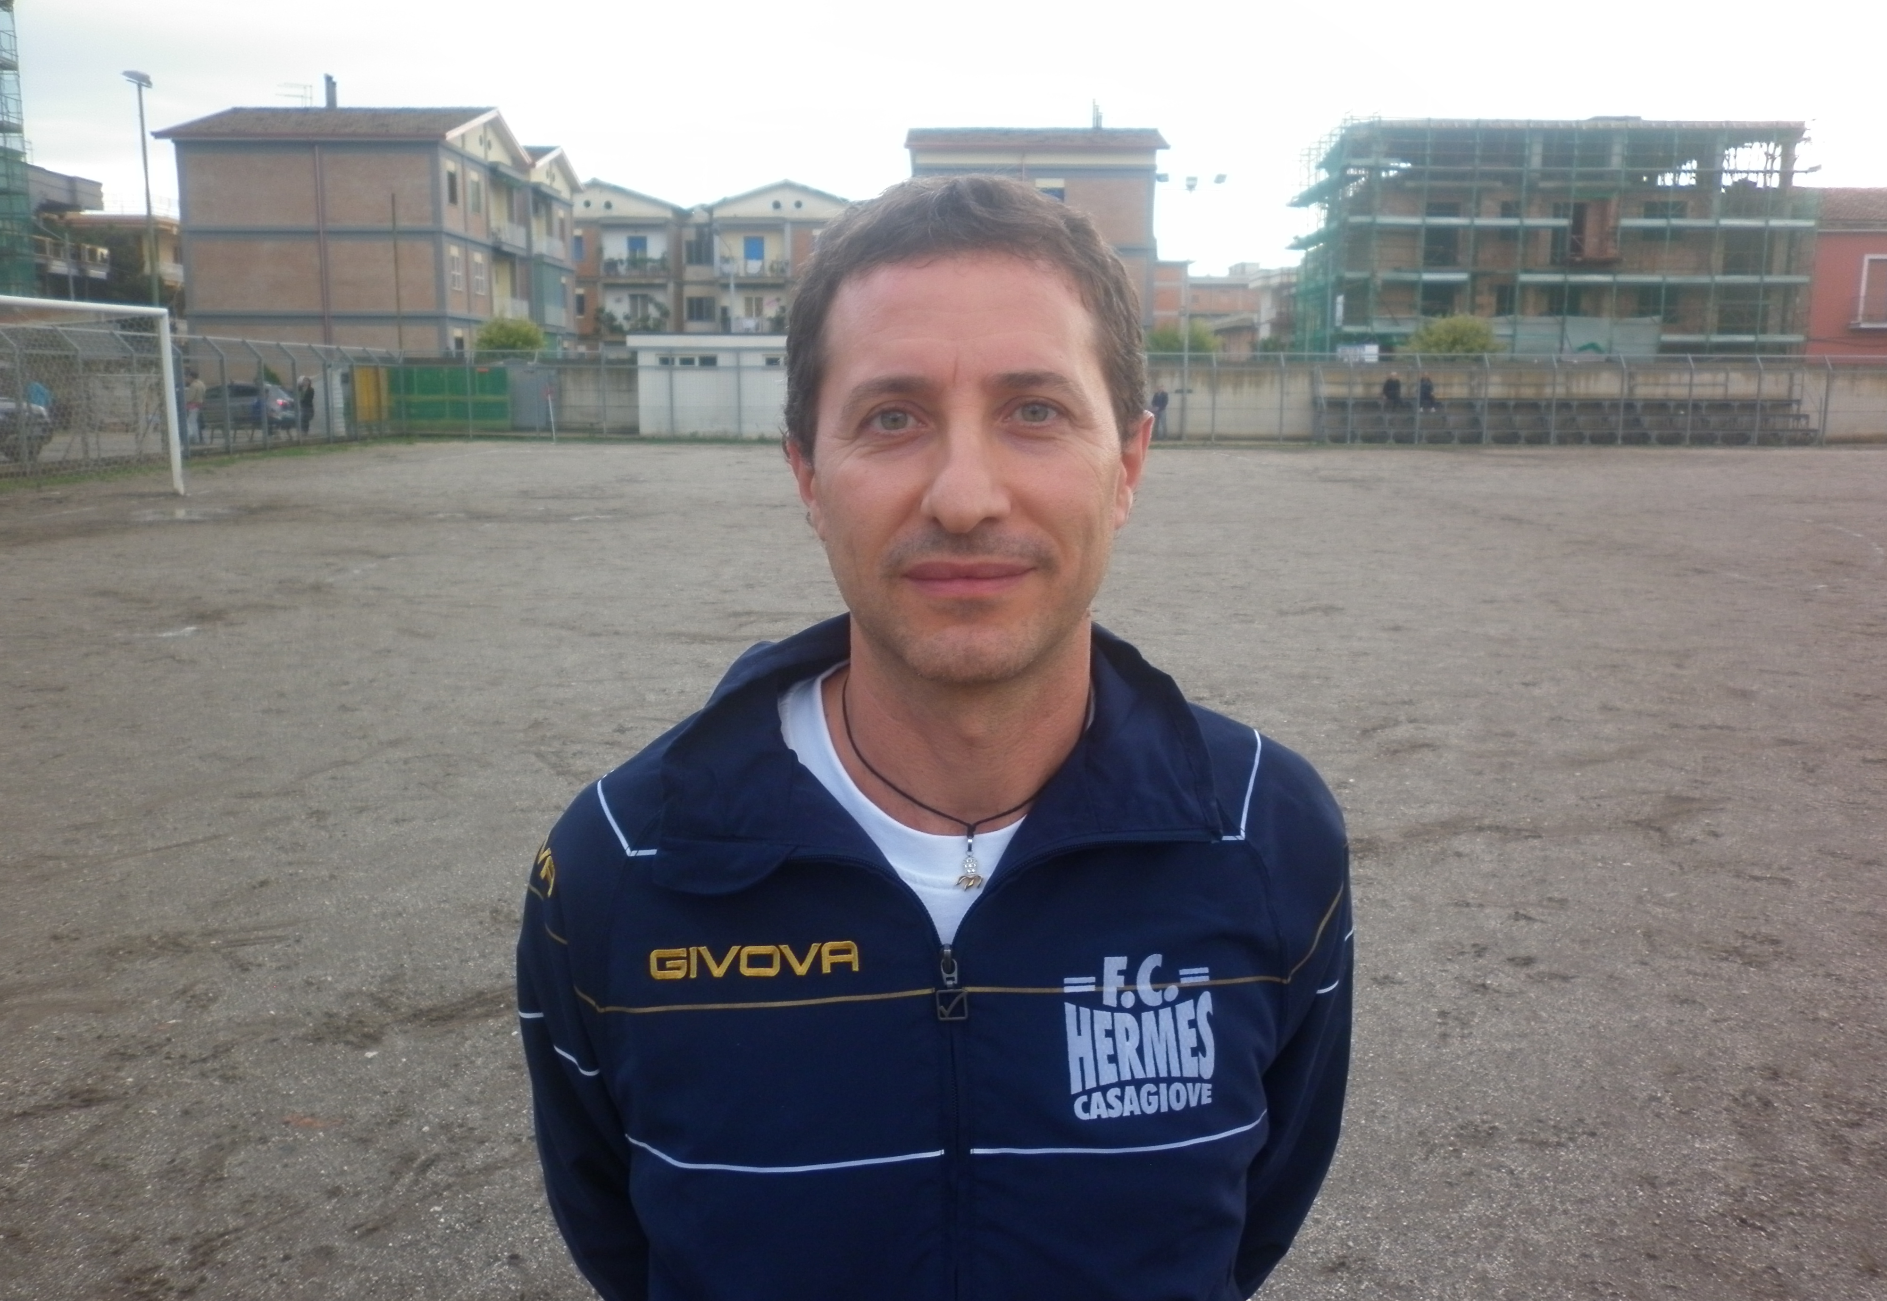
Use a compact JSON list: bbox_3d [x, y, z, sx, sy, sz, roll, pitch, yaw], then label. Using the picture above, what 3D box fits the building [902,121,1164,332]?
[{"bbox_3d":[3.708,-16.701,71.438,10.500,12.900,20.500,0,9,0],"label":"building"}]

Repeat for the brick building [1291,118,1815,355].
[{"bbox_3d":[22.748,-13.842,59.330,17.300,11.300,9.500,0,9,0],"label":"brick building"}]

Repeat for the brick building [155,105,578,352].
[{"bbox_3d":[-24.293,-16.511,68.749,11.100,13.200,21.000,1,9,2],"label":"brick building"}]

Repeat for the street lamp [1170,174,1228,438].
[{"bbox_3d":[8.089,-11.100,49.857,2.100,8.550,0.600,0,9,0],"label":"street lamp"}]

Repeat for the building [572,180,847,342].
[{"bbox_3d":[-14.231,-19.870,89.473,21.800,13.200,11.200,0,9,0],"label":"building"}]

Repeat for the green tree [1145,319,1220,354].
[{"bbox_3d":[8.433,-9.500,54.172,3.000,4.100,2.900,0,9,0],"label":"green tree"}]

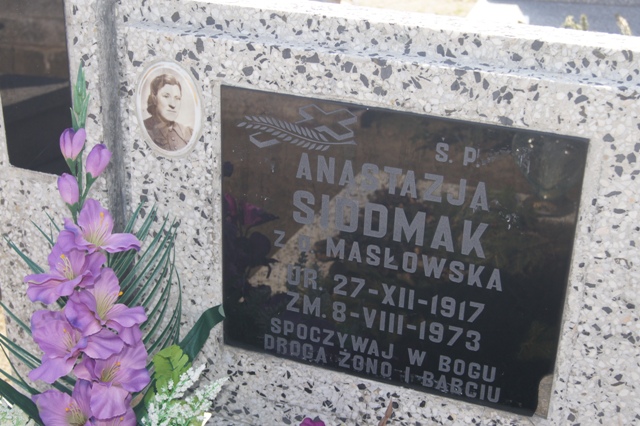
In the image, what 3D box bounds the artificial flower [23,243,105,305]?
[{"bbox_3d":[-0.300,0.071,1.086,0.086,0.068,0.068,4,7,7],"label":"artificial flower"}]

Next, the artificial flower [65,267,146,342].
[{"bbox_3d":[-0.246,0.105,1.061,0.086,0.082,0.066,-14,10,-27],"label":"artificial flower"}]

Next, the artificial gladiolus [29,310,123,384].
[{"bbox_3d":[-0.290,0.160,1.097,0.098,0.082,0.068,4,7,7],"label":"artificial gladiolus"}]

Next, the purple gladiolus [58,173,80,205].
[{"bbox_3d":[-0.293,-0.029,1.081,0.023,0.038,0.023,-18,30,-9],"label":"purple gladiolus"}]

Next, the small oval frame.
[{"bbox_3d":[-0.181,-0.125,1.111,0.090,0.120,0.012,10,25,18],"label":"small oval frame"}]

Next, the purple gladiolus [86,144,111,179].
[{"bbox_3d":[-0.254,-0.059,1.058,0.024,0.042,0.024,5,24,-18],"label":"purple gladiolus"}]

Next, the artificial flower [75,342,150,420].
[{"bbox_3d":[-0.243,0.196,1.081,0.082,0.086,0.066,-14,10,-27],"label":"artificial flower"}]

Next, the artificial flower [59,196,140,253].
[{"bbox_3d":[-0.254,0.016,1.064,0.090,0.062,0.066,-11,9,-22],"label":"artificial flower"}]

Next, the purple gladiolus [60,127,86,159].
[{"bbox_3d":[-0.285,-0.080,1.068,0.028,0.040,0.026,-11,29,-12],"label":"purple gladiolus"}]

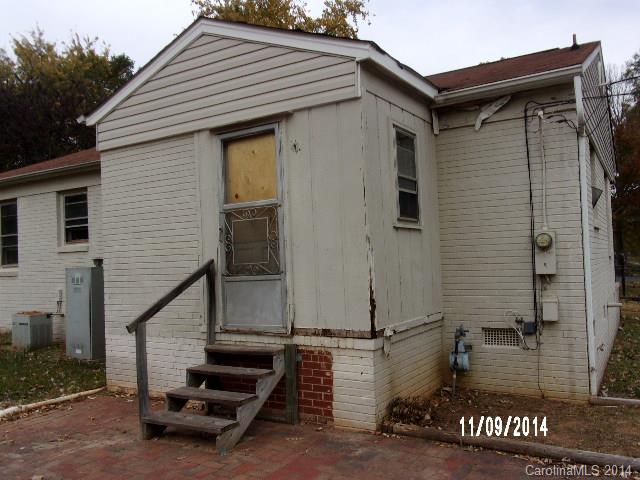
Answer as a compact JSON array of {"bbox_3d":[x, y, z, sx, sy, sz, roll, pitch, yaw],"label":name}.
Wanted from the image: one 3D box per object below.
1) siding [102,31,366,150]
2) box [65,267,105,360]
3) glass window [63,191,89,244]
[{"bbox_3d":[-1.206,-1.643,5.366,3.583,1.011,0.067,-3,-1,32],"label":"siding"},{"bbox_3d":[-3.634,1.143,8.361,0.625,1.418,0.593,-3,-1,32],"label":"box"},{"bbox_3d":[-4.561,-0.436,9.653,0.845,1.011,0.079,-3,-1,32],"label":"glass window"}]

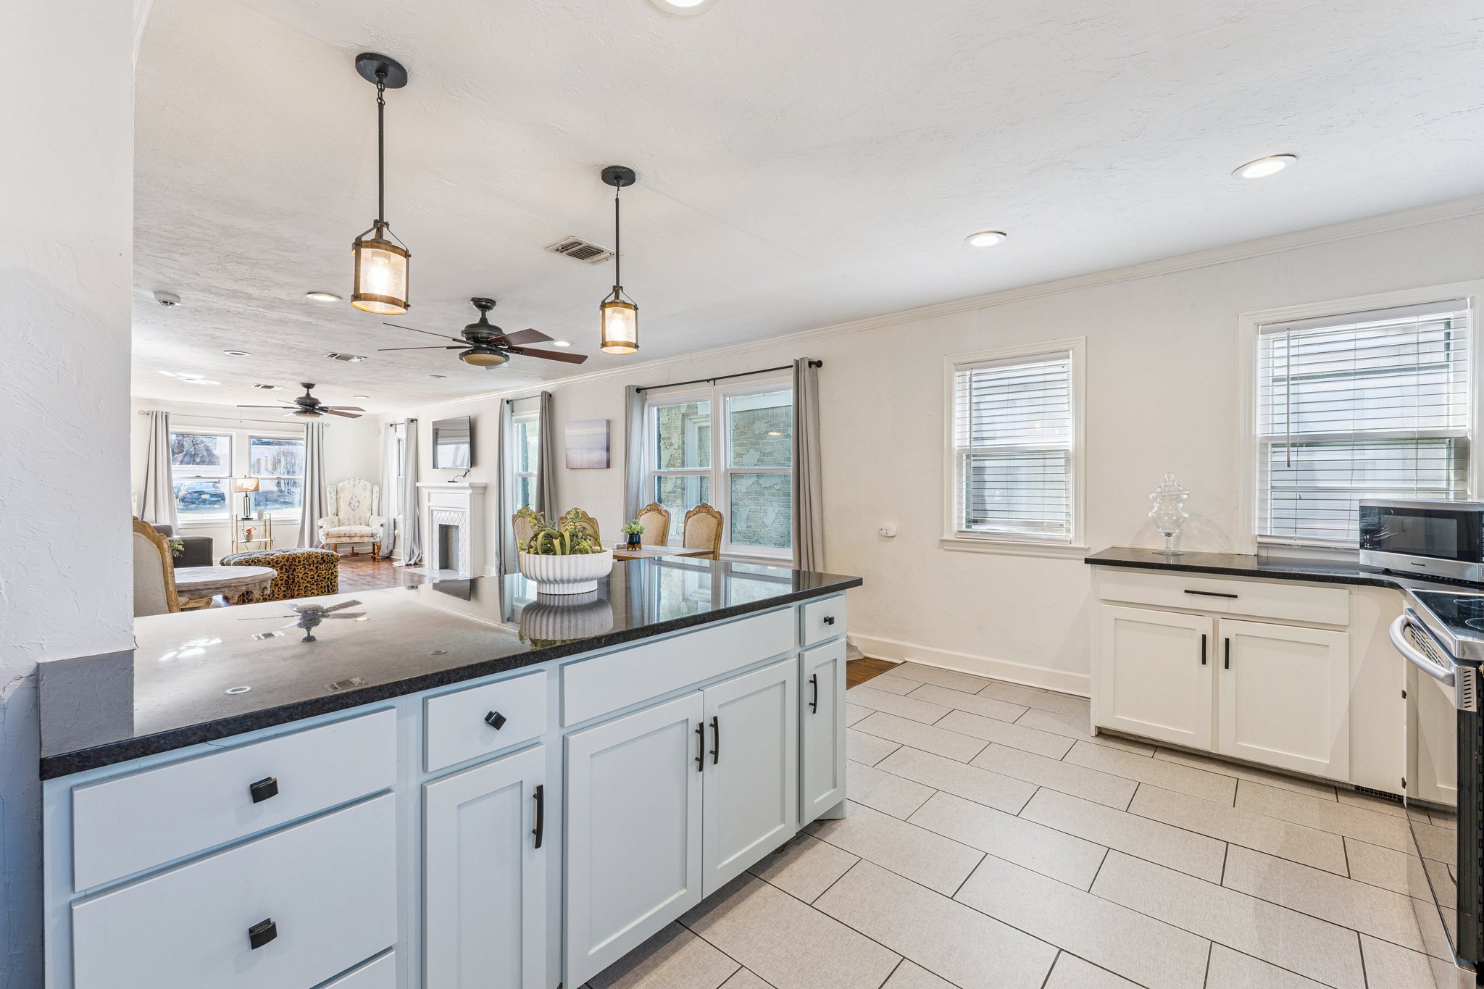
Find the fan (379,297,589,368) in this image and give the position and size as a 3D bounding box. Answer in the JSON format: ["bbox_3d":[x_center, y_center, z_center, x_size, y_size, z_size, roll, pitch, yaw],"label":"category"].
[{"bbox_3d":[-1.690,-1.055,4.063,1.360,0.445,1.360,1,1,41],"label":"fan"}]

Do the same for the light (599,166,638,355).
[{"bbox_3d":[-0.482,-0.906,2.428,0.150,0.705,0.150,0,1,0],"label":"light"}]

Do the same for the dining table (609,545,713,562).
[{"bbox_3d":[-0.936,0.786,4.671,1.400,0.760,0.850,1,1,41],"label":"dining table"}]

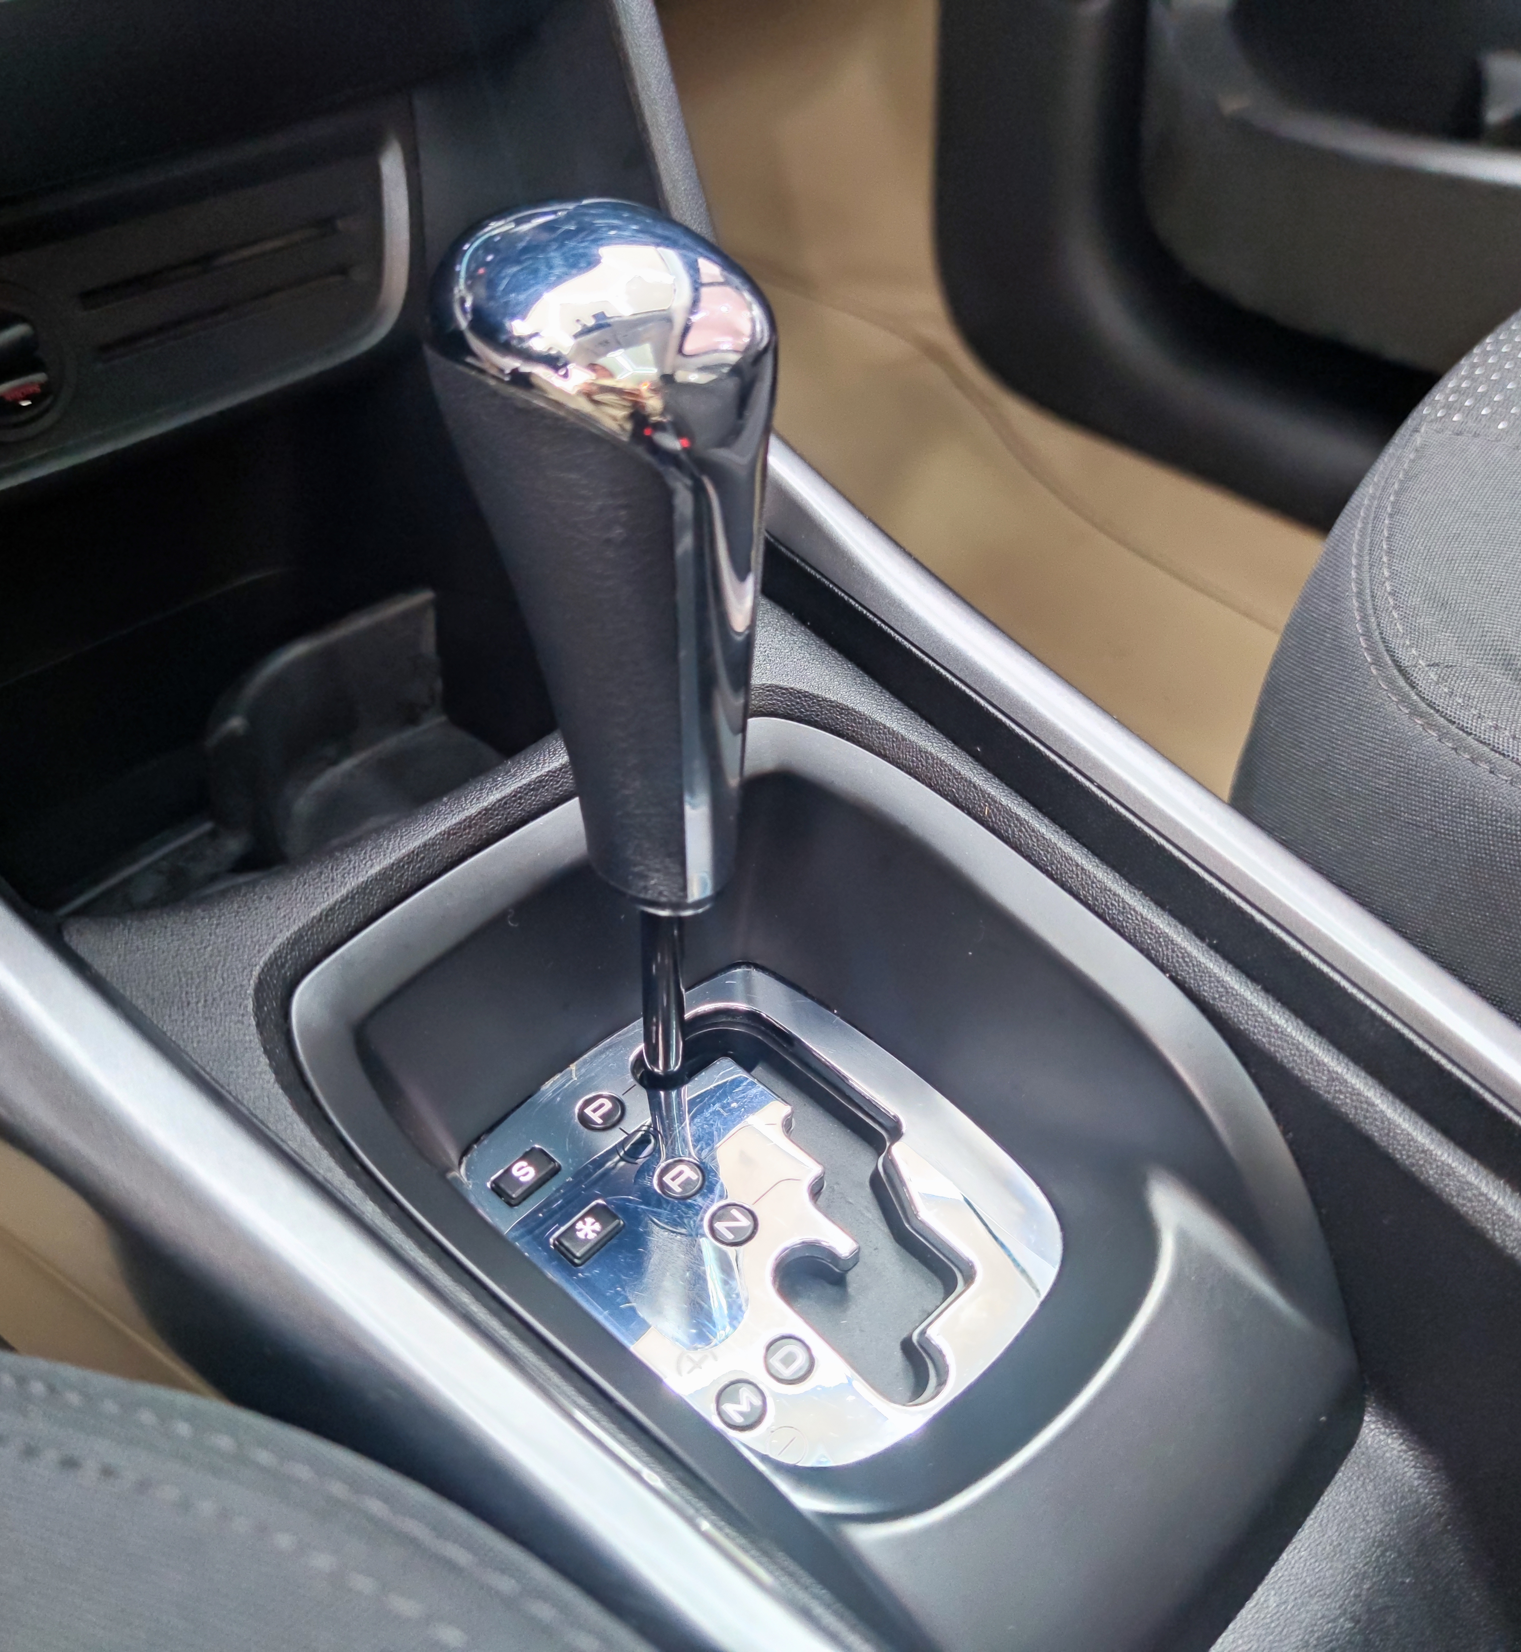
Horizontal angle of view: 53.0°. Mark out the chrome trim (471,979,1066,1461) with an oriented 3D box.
[{"bbox_3d":[0.004,0.077,0.314,0.104,0.013,0.098,37,44,19],"label":"chrome trim"}]

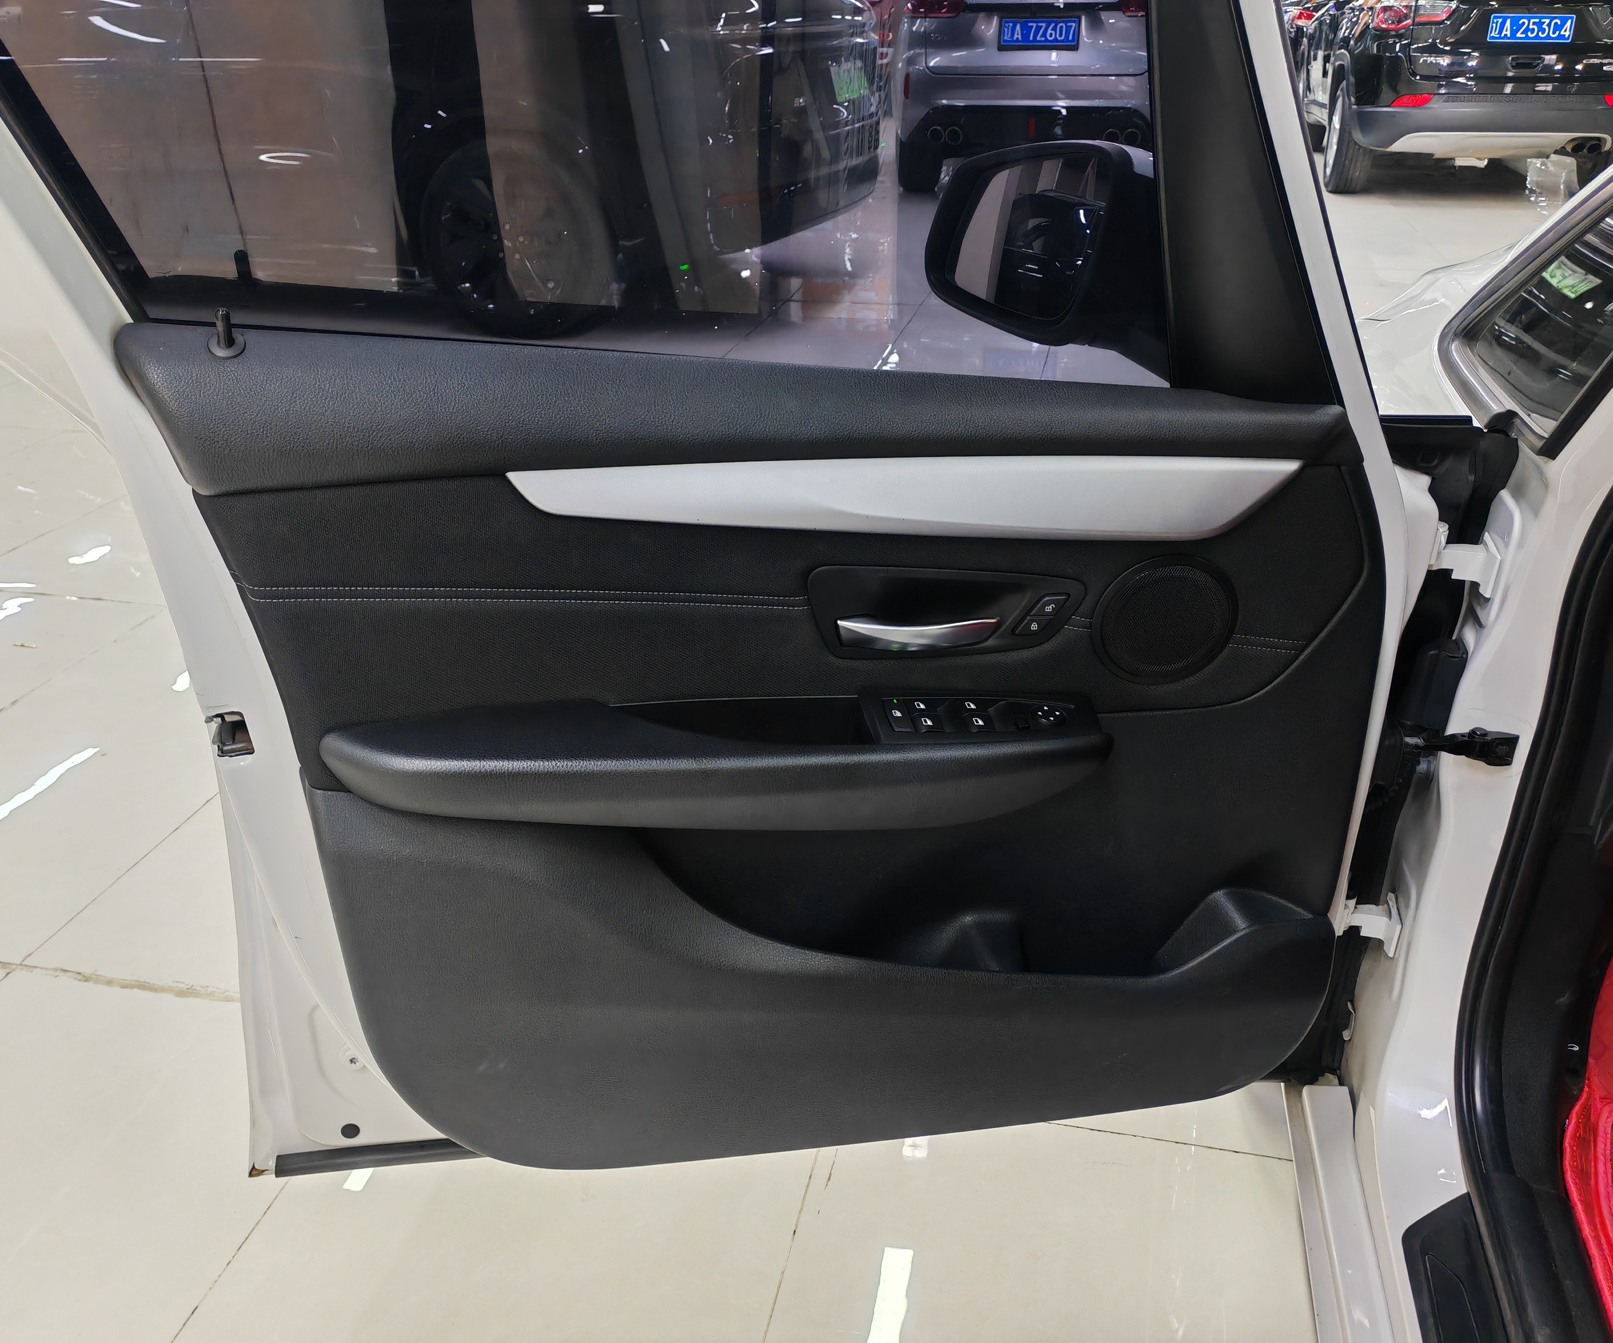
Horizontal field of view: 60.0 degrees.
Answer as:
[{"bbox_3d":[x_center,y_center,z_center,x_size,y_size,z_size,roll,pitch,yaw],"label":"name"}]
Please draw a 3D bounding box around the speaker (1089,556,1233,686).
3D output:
[{"bbox_3d":[0.260,-0.036,1.012,0.106,0.106,0.020,-3,31,-5],"label":"speaker"}]

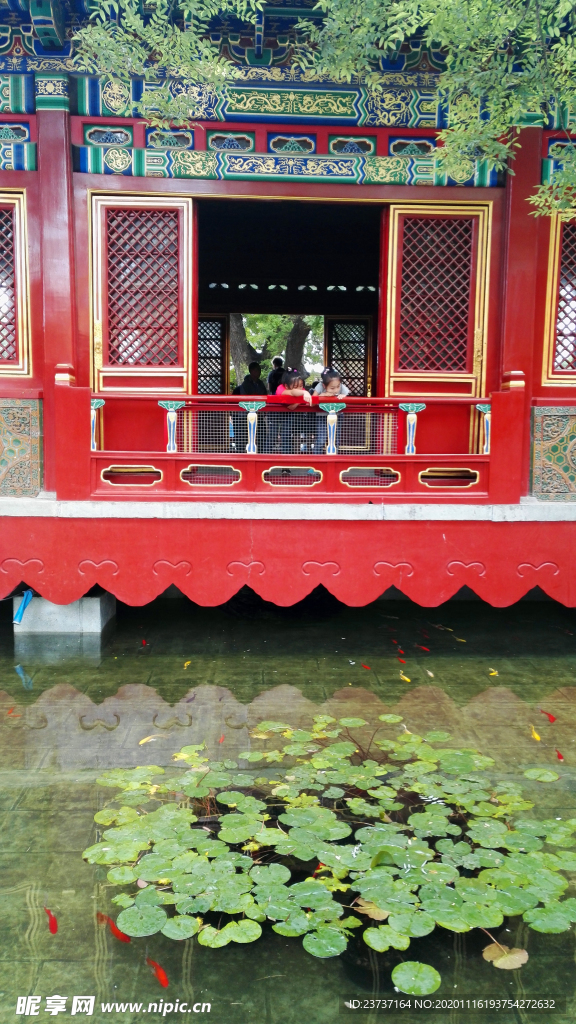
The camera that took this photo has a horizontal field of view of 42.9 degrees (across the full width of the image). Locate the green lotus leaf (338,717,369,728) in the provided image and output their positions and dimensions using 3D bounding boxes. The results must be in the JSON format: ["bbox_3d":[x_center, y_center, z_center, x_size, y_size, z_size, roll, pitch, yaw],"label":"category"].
[{"bbox_3d":[0.395,1.269,4.433,0.172,0.020,0.166,1,6,5],"label":"green lotus leaf"}]

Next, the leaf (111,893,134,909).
[{"bbox_3d":[-0.606,1.423,2.694,0.086,0.020,0.091,0,6,-13],"label":"leaf"}]

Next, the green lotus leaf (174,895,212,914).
[{"bbox_3d":[-0.356,1.477,2.762,0.143,0.025,0.130,1,7,-2],"label":"green lotus leaf"}]

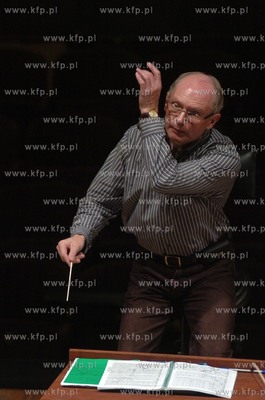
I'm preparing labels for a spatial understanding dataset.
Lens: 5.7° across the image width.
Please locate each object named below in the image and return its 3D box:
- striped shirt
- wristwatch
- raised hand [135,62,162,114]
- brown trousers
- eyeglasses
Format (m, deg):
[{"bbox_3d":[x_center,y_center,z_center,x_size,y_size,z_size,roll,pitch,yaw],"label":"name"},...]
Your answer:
[{"bbox_3d":[0.076,-0.042,8.830,0.540,0.490,0.380,10,26,14],"label":"striped shirt"},{"bbox_3d":[0.058,-0.283,8.750,0.062,0.034,0.052,5,-14,-26],"label":"wristwatch"},{"bbox_3d":[0.053,-0.367,8.750,0.085,0.170,0.085,6,-5,-30],"label":"raised hand"},{"bbox_3d":[0.155,0.640,9.220,0.450,1.000,0.320,4,18,11],"label":"brown trousers"},{"bbox_3d":[0.192,-0.294,8.800,0.142,0.042,0.140,23,19,14],"label":"eyeglasses"}]

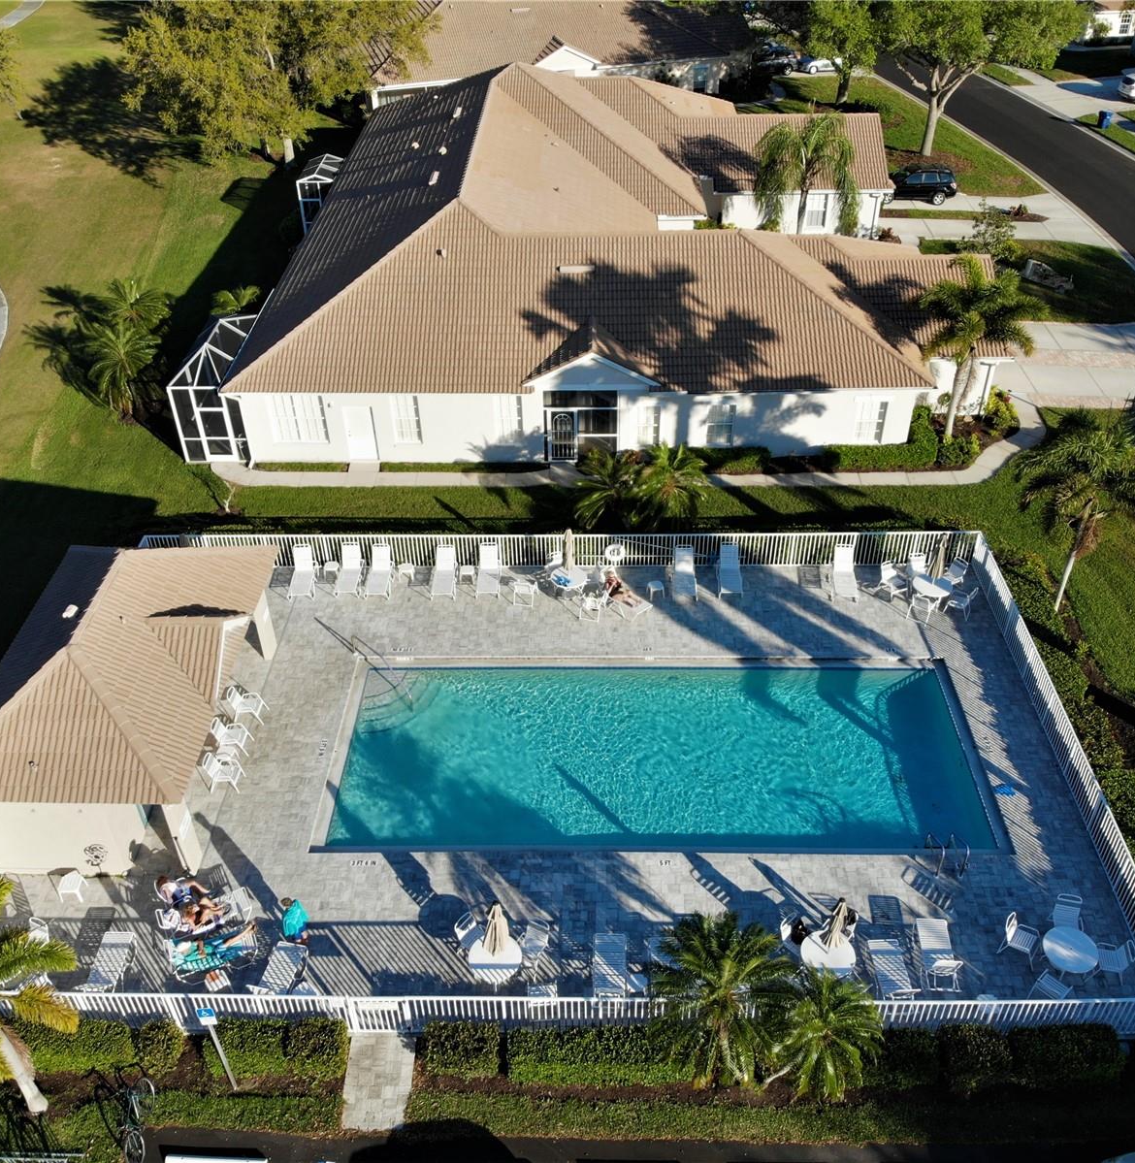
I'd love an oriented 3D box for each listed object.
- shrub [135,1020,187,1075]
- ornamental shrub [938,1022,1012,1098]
[{"bbox_3d":[-7.727,8.952,20.588,0.820,0.850,0.780,0,39,1],"label":"shrub"},{"bbox_3d":[7.588,8.950,20.168,1.200,0.880,0.900,0,39,1],"label":"ornamental shrub"}]

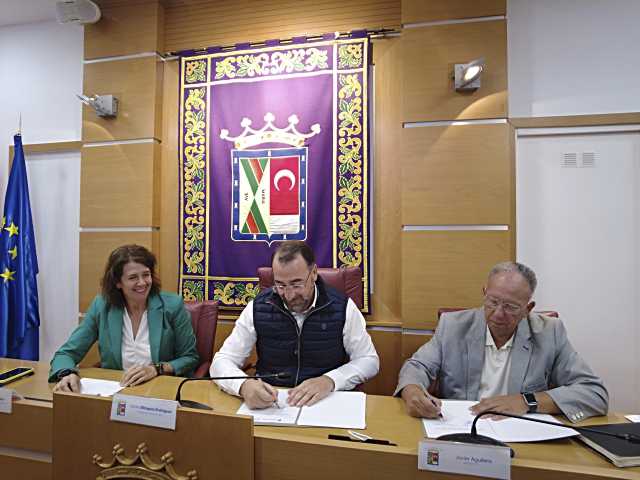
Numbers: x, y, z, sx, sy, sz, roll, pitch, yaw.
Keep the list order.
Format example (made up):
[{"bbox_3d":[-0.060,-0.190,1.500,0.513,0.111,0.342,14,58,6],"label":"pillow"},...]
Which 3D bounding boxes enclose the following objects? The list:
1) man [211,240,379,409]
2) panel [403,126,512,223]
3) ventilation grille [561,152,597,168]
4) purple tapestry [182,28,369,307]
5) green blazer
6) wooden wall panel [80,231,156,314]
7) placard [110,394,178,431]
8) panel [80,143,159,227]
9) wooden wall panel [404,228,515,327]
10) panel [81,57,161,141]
[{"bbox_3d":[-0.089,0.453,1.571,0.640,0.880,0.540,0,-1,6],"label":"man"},{"bbox_3d":[0.886,-0.425,2.461,0.681,0.653,0.050,0,-1,11],"label":"panel"},{"bbox_3d":[1.626,-0.498,2.334,0.196,0.100,0.020,0,-1,11],"label":"ventilation grille"},{"bbox_3d":[-0.369,-0.479,2.741,1.468,1.984,0.040,0,-1,11],"label":"purple tapestry"},{"bbox_3d":[-0.869,0.488,1.710,0.590,0.470,0.400,0,-1,-9],"label":"green blazer"},{"bbox_3d":[-1.594,0.270,2.927,0.665,0.655,0.050,0,-1,11],"label":"wooden wall panel"},{"bbox_3d":[-0.504,0.496,1.088,0.220,0.074,0.055,0,-1,14],"label":"placard"},{"bbox_3d":[-1.592,-0.415,2.942,0.665,0.648,0.050,0,-1,11],"label":"panel"},{"bbox_3d":[0.884,0.274,2.446,0.681,0.653,0.050,0,-1,11],"label":"wooden wall panel"},{"bbox_3d":[-1.590,-1.091,2.956,0.665,0.650,0.050,0,-1,11],"label":"panel"}]

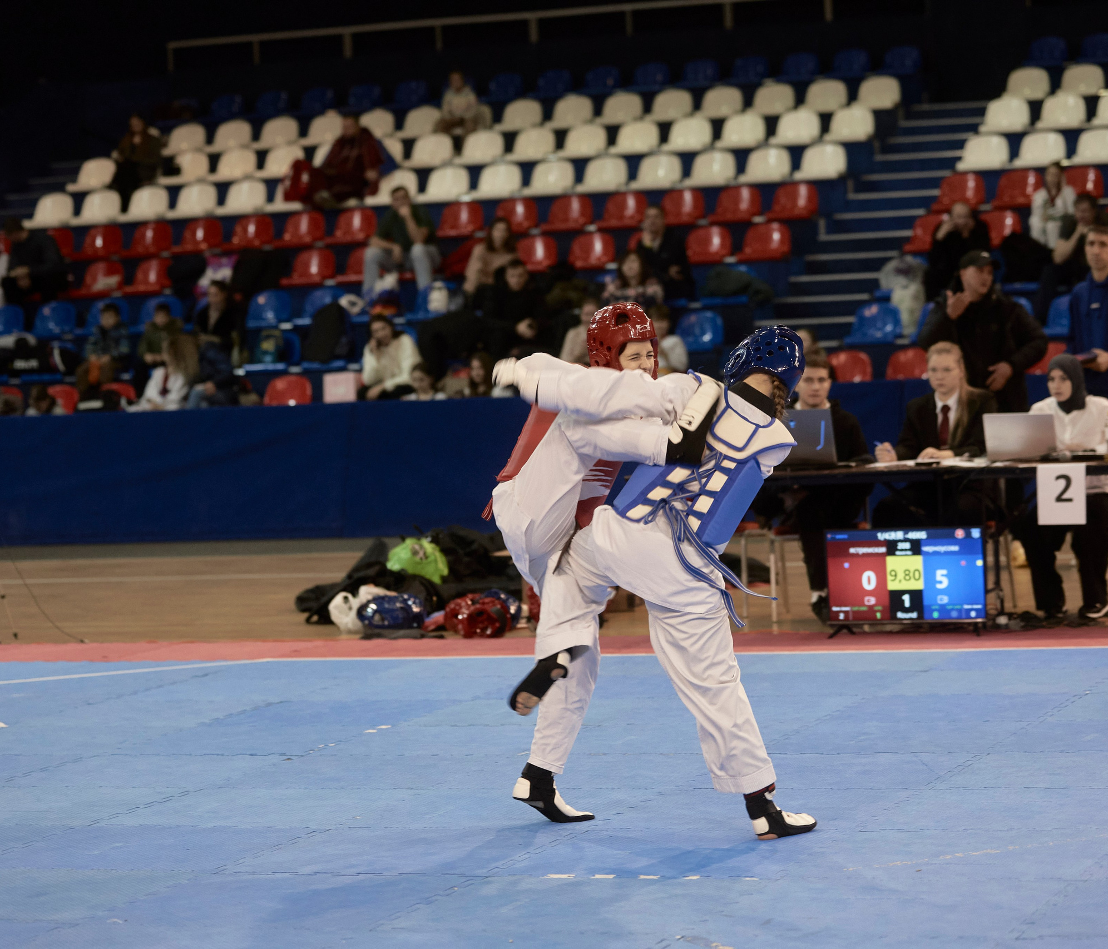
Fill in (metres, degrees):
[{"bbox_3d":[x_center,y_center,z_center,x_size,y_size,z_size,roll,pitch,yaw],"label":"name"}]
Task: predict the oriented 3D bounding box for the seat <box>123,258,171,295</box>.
[{"bbox_3d":[-3.486,-1.693,30.445,0.410,0.320,0.380,-2,3,19],"label":"seat"}]

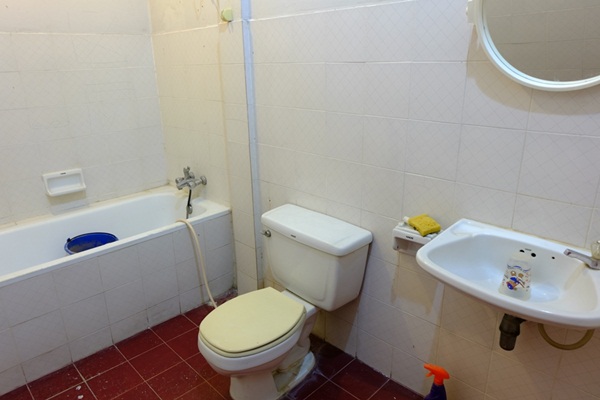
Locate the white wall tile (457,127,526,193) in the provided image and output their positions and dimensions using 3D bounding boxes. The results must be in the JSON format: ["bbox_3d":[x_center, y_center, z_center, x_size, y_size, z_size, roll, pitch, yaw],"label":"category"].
[{"bbox_3d":[0.617,-0.138,1.303,0.200,0.200,0.010,16,25,42],"label":"white wall tile"}]

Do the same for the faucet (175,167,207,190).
[{"bbox_3d":[-0.739,-0.148,2.611,0.220,0.140,0.140,16,25,42],"label":"faucet"}]

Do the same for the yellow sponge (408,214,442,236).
[{"bbox_3d":[0.459,0.096,1.471,0.077,0.023,0.087,-13,36,-21],"label":"yellow sponge"}]

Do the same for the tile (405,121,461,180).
[{"bbox_3d":[0.474,-0.180,1.437,0.200,0.200,0.010,16,25,42],"label":"tile"}]

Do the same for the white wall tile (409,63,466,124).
[{"bbox_3d":[0.470,-0.369,1.374,0.200,0.200,0.010,16,25,42],"label":"white wall tile"}]

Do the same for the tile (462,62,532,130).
[{"bbox_3d":[0.612,-0.328,1.239,0.200,0.200,0.010,16,25,42],"label":"tile"}]

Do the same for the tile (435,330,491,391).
[{"bbox_3d":[0.635,0.620,1.558,0.200,0.200,0.010,16,25,42],"label":"tile"}]

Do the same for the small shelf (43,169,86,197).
[{"bbox_3d":[-1.435,-0.107,2.458,0.072,0.125,0.205,16,25,42],"label":"small shelf"}]

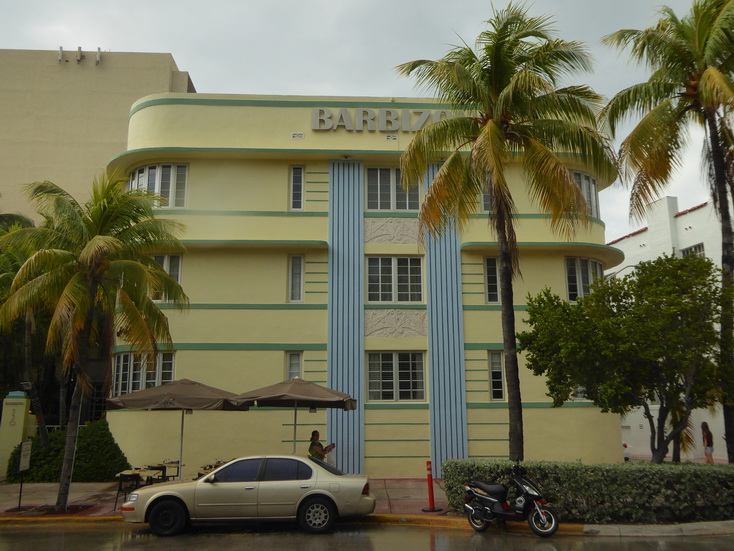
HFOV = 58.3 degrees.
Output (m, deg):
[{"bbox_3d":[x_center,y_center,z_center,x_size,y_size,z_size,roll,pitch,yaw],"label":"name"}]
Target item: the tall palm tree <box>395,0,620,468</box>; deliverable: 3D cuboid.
[{"bbox_3d":[3.646,-0.825,16.380,5.800,12.331,5.600,0,-13,0],"label":"tall palm tree"}]

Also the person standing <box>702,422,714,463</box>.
[{"bbox_3d":[9.354,4.861,17.961,0.380,1.664,0.430,-12,-17,43],"label":"person standing"}]

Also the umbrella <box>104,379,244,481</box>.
[{"bbox_3d":[-4.542,3.987,16.122,2.720,2.869,2.720,-1,-13,2],"label":"umbrella"}]

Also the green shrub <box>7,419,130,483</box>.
[{"bbox_3d":[-9.077,5.445,20.565,3.753,1.873,1.700,0,-13,0],"label":"green shrub"}]

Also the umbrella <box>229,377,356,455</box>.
[{"bbox_3d":[-1.772,3.965,16.124,2.720,2.889,2.720,-1,-13,4],"label":"umbrella"}]

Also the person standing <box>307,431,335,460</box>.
[{"bbox_3d":[-1.089,4.421,15.201,0.550,1.618,0.480,-4,-13,17],"label":"person standing"}]

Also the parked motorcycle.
[{"bbox_3d":[2.609,4.133,12.119,1.840,1.180,0.700,-8,-15,32],"label":"parked motorcycle"}]

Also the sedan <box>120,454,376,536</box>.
[{"bbox_3d":[-2.260,4.231,12.976,4.800,1.410,1.770,1,-13,-5],"label":"sedan"}]

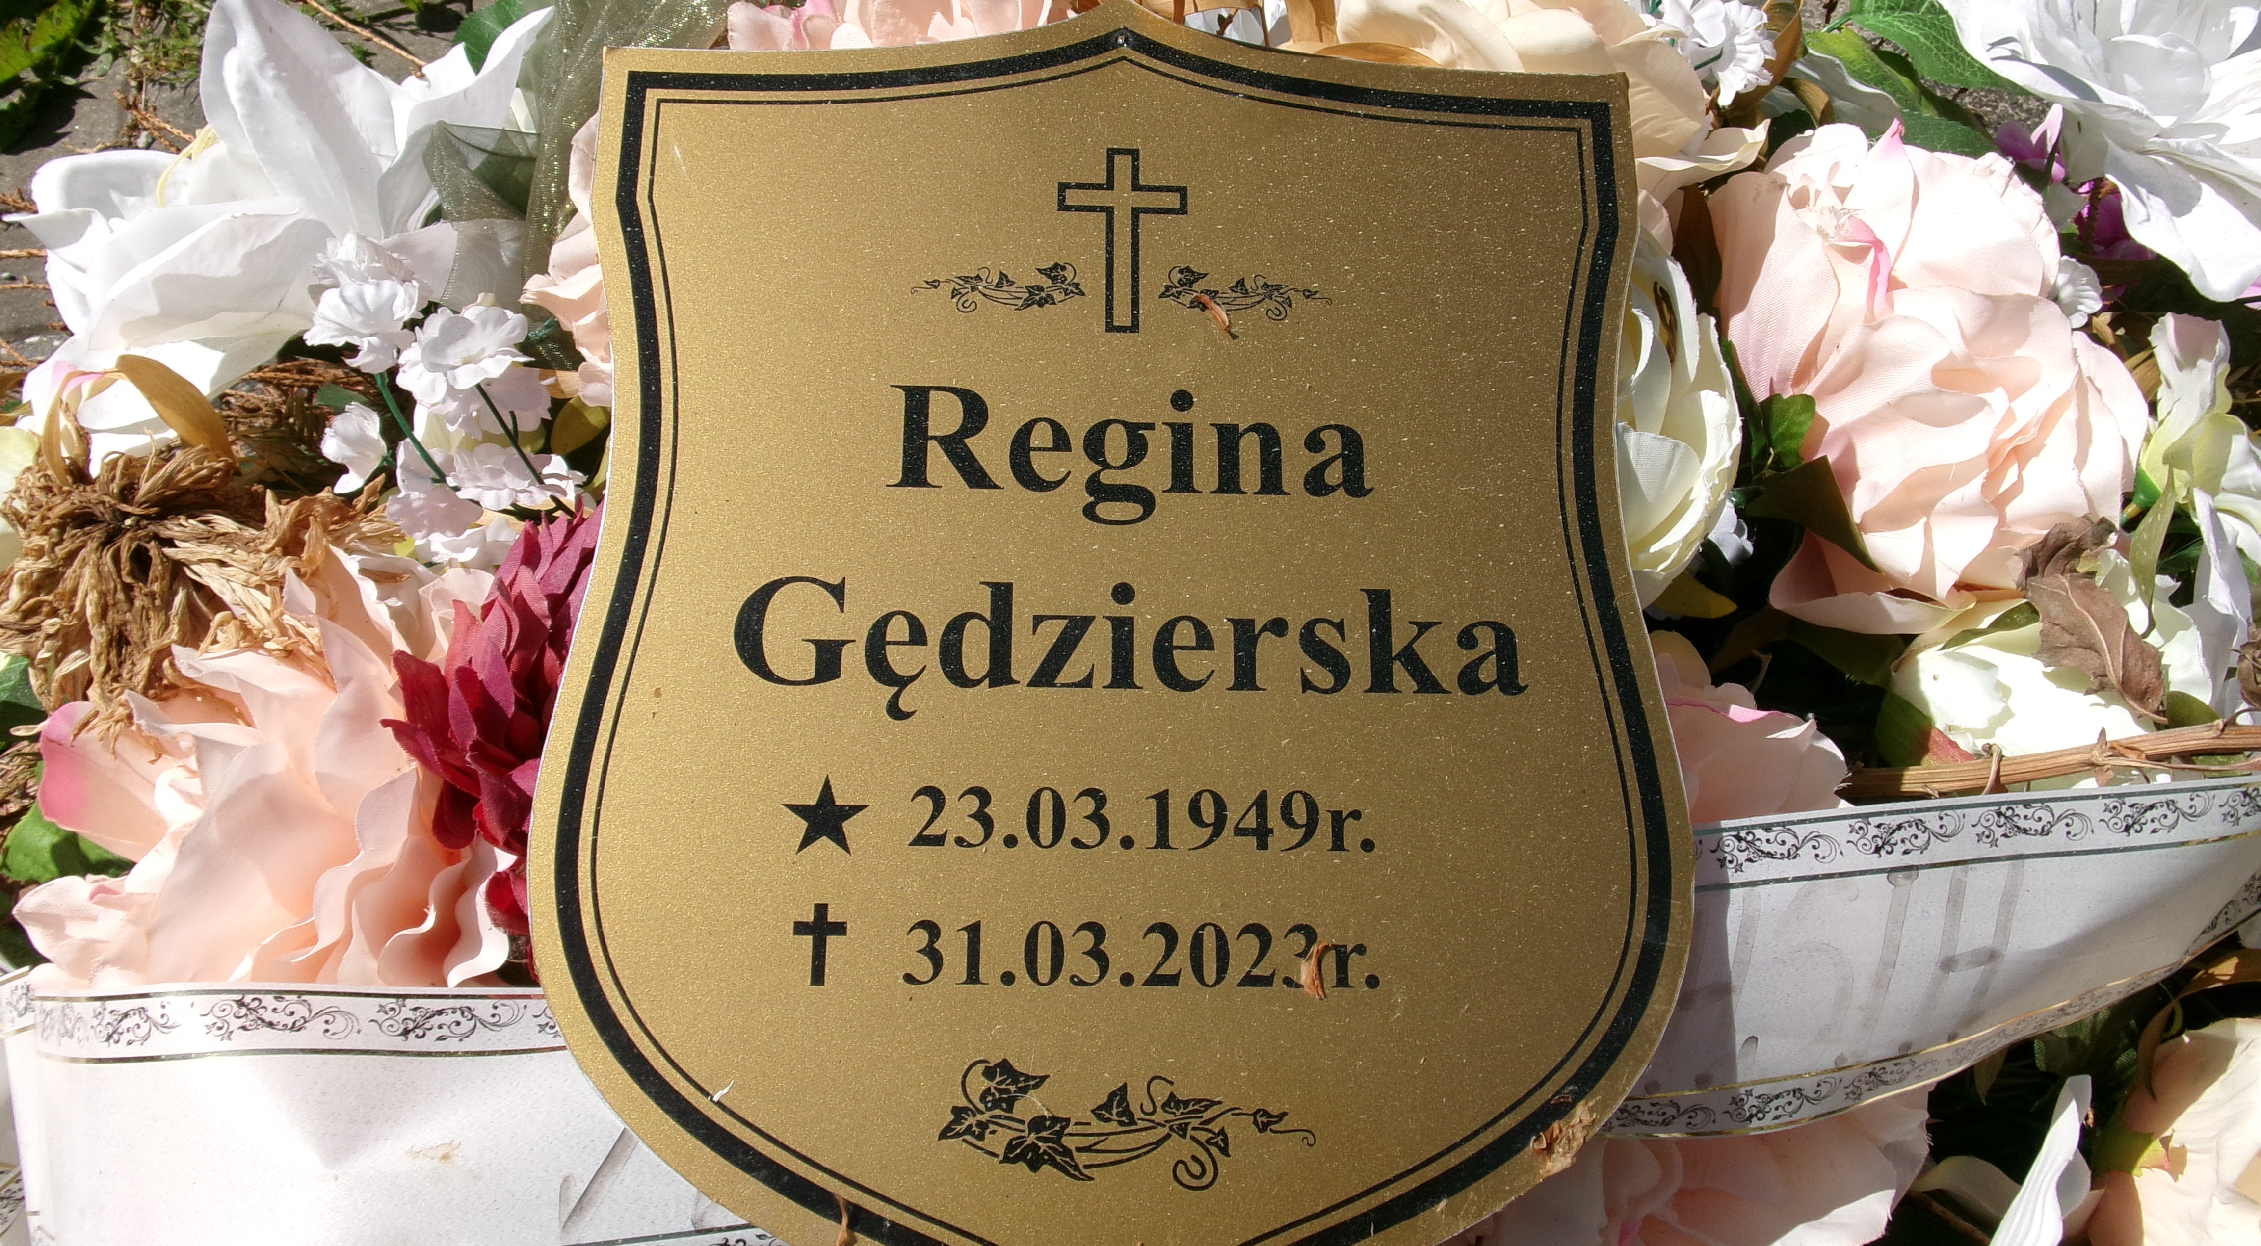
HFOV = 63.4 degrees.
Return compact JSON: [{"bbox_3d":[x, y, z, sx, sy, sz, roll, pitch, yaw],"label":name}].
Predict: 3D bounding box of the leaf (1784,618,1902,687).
[{"bbox_3d":[0.185,0.006,0.475,0.038,0.012,0.026,18,55,13],"label":"leaf"}]

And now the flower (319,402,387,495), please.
[{"bbox_3d":[-0.189,-0.042,0.445,0.015,0.022,0.021,21,6,-30],"label":"flower"}]

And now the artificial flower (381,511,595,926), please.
[{"bbox_3d":[-0.127,0.024,0.430,0.090,0.060,0.092,-4,59,6],"label":"artificial flower"}]

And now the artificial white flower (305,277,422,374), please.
[{"bbox_3d":[-0.180,-0.070,0.430,0.027,0.019,0.024,-9,38,7],"label":"artificial white flower"}]

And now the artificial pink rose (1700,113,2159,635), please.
[{"bbox_3d":[0.195,-0.059,0.445,0.098,0.082,0.112,-5,70,-14],"label":"artificial pink rose"}]

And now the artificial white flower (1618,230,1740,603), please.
[{"bbox_3d":[0.102,-0.051,0.445,0.088,0.065,0.086,3,56,-5],"label":"artificial white flower"}]

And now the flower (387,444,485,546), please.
[{"bbox_3d":[-0.170,-0.030,0.445,0.023,0.016,0.022,-5,66,11],"label":"flower"}]

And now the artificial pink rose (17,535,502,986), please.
[{"bbox_3d":[-0.204,0.035,0.440,0.112,0.075,0.104,-1,56,1],"label":"artificial pink rose"}]

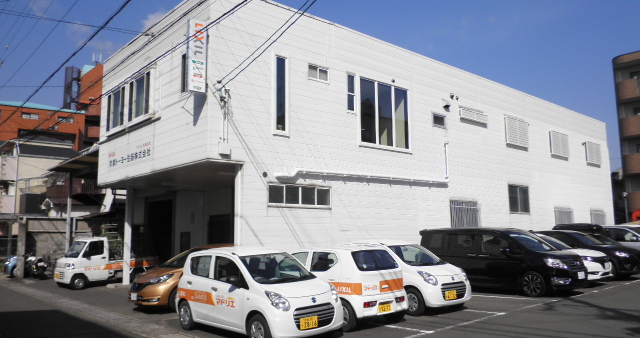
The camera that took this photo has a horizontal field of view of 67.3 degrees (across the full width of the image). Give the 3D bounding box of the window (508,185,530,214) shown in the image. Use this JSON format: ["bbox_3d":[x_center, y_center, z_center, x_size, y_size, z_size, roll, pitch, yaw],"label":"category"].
[{"bbox_3d":[8.564,1.323,20.601,1.700,1.200,0.120,6,-10,-39],"label":"window"}]

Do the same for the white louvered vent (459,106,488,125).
[{"bbox_3d":[6.282,-2.139,19.633,1.907,0.413,0.120,6,-10,-40],"label":"white louvered vent"}]

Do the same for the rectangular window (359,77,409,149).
[{"bbox_3d":[2.211,-1.769,16.153,2.489,2.243,0.120,6,-10,-41],"label":"rectangular window"}]

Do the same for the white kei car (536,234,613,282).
[{"bbox_3d":[7.277,2.893,15.853,1.670,1.520,3.900,6,-10,-41],"label":"white kei car"}]

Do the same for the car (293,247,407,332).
[{"bbox_3d":[0.170,2.310,9.920,1.480,1.490,3.400,5,-10,-37],"label":"car"}]

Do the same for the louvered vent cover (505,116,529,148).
[{"bbox_3d":[8.914,-1.644,21.795,1.921,1.166,0.120,6,-10,-40],"label":"louvered vent cover"}]

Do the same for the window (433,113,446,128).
[{"bbox_3d":[4.585,-1.851,18.453,0.824,0.542,0.100,6,-10,-39],"label":"window"}]

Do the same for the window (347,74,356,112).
[{"bbox_3d":[0.993,-2.393,15.148,0.401,1.241,0.100,6,-10,-41],"label":"window"}]

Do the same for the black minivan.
[{"bbox_3d":[5.110,2.580,13.780,1.700,1.820,4.700,5,-10,-36],"label":"black minivan"}]

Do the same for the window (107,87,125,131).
[{"bbox_3d":[-6.793,-1.963,15.972,0.150,1.280,1.480,7,-11,-43],"label":"window"}]

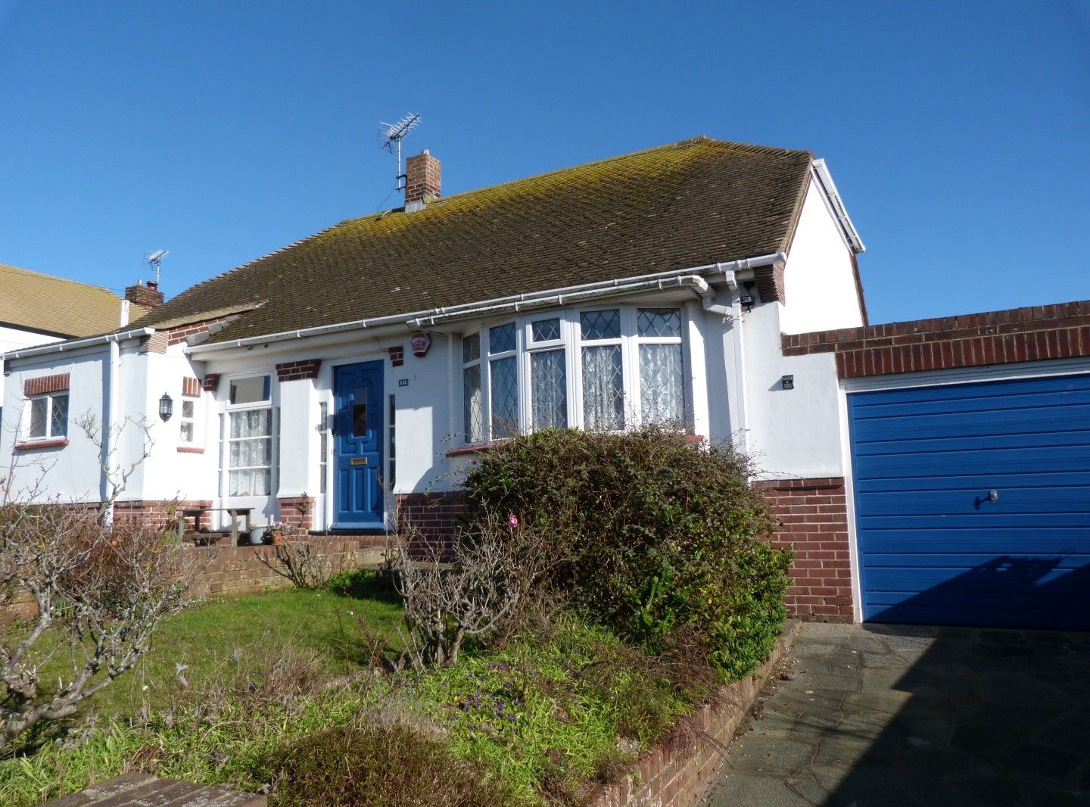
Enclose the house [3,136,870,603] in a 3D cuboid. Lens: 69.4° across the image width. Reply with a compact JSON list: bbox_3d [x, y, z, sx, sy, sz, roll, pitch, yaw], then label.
[{"bbox_3d":[-0.789,-0.797,12.450,10.200,6.450,9.450,-5,-8,26],"label":"house"}]

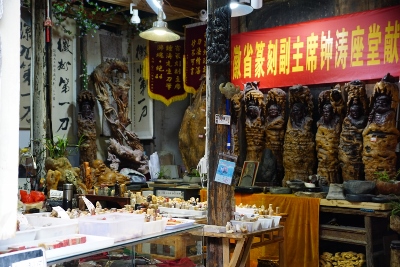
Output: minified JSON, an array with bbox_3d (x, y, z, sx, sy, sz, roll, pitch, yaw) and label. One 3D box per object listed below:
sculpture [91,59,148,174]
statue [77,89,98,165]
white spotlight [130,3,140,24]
[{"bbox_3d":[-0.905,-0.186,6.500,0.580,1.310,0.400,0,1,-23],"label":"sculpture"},{"bbox_3d":[-1.247,-0.038,6.350,0.210,0.870,0.210,0,1,-23],"label":"statue"},{"bbox_3d":[-0.558,-1.038,5.000,0.085,0.190,0.100,-1,2,-30],"label":"white spotlight"}]

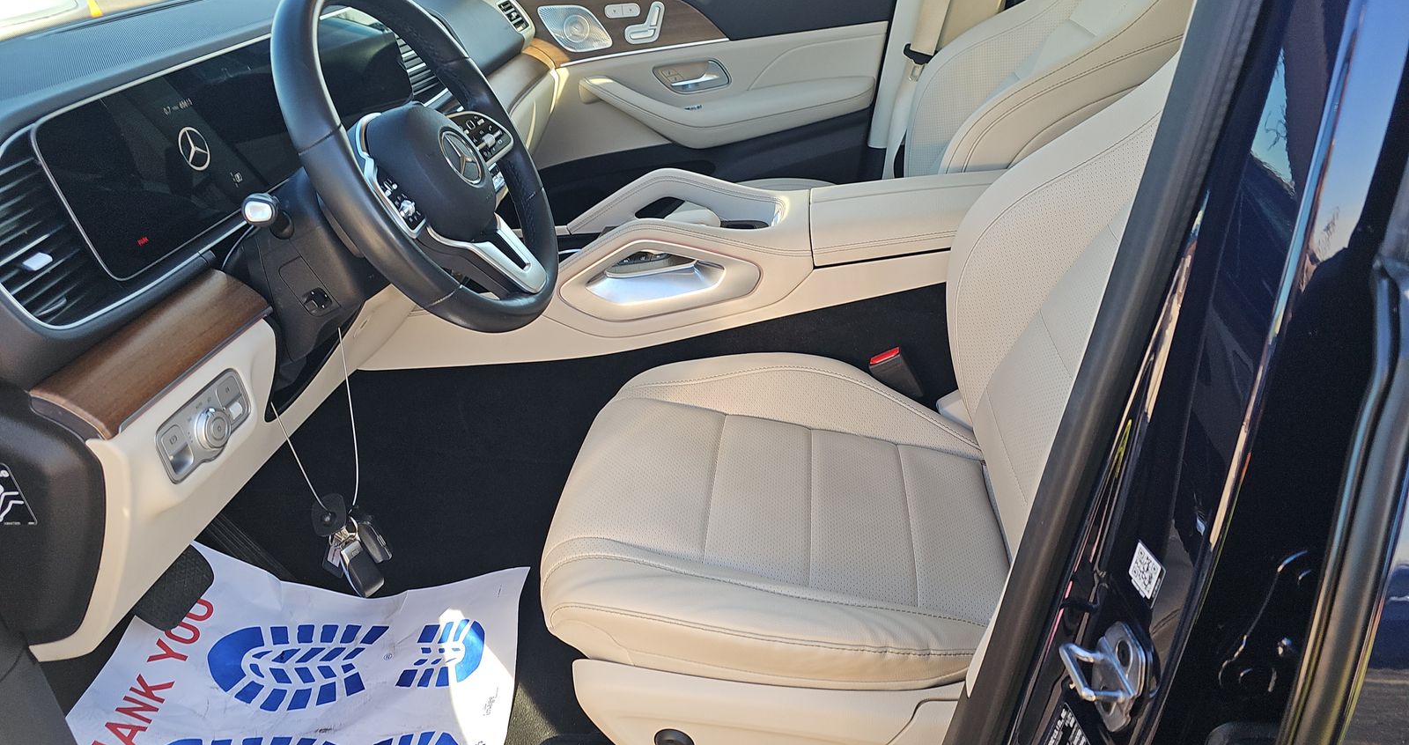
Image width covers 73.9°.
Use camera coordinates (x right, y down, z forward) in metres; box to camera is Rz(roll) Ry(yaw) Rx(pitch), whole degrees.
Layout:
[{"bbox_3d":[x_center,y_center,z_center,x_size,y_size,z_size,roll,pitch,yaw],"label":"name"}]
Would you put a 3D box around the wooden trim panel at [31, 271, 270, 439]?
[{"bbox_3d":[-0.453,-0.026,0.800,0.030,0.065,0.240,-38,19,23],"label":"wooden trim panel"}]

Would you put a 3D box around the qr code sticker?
[{"bbox_3d":[0.230,0.104,0.487,0.001,0.023,0.022,0,28,-8],"label":"qr code sticker"}]

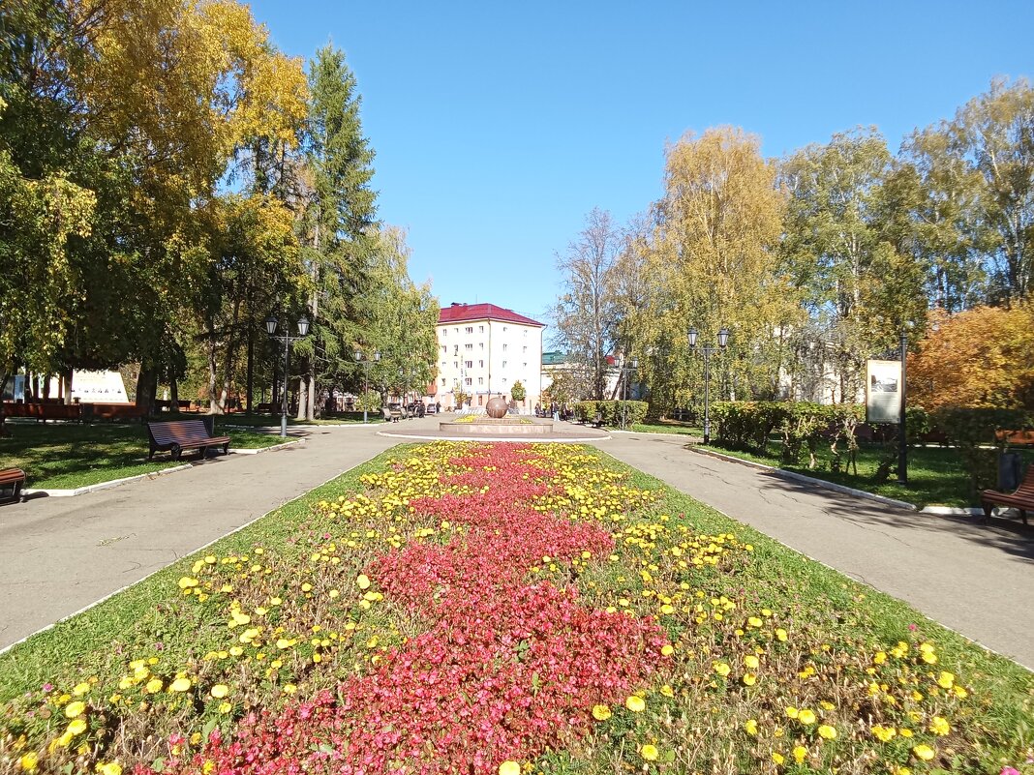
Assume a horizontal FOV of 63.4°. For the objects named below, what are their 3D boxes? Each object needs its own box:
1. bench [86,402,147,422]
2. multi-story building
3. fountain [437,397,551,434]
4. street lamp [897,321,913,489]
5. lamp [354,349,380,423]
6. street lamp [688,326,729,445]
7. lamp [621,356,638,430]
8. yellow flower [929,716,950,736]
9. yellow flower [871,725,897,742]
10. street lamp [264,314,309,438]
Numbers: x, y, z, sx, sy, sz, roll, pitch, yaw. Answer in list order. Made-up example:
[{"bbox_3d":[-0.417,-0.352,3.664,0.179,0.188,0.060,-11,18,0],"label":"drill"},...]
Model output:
[{"bbox_3d":[-17.169,1.092,36.000,2.500,0.820,0.700,1,-1,-1],"label":"bench"},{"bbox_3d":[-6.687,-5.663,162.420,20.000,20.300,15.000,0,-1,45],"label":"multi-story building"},{"bbox_3d":[-0.888,1.182,36.200,4.900,1.500,4.900,1,-1,-1],"label":"fountain"},{"bbox_3d":[7.242,0.336,15.700,0.220,3.000,0.220,1,-1,-1],"label":"street lamp"},{"bbox_3d":[-8.780,-0.057,49.000,1.450,4.250,0.420,1,-1,-1],"label":"lamp"},{"bbox_3d":[6.727,-0.085,29.500,1.480,4.250,0.420,1,-1,9],"label":"street lamp"},{"bbox_3d":[6.353,0.397,49.000,1.450,4.250,0.420,1,-1,-1],"label":"lamp"},{"bbox_3d":[1.733,1.390,3.430,0.078,0.050,0.075,1,-1,-1],"label":"yellow flower"},{"bbox_3d":[1.472,1.384,3.350,0.095,0.050,0.075,1,-1,-1],"label":"yellow flower"},{"bbox_3d":[-8.089,-0.407,29.300,1.500,4.250,0.420,1,-1,-1],"label":"street lamp"}]

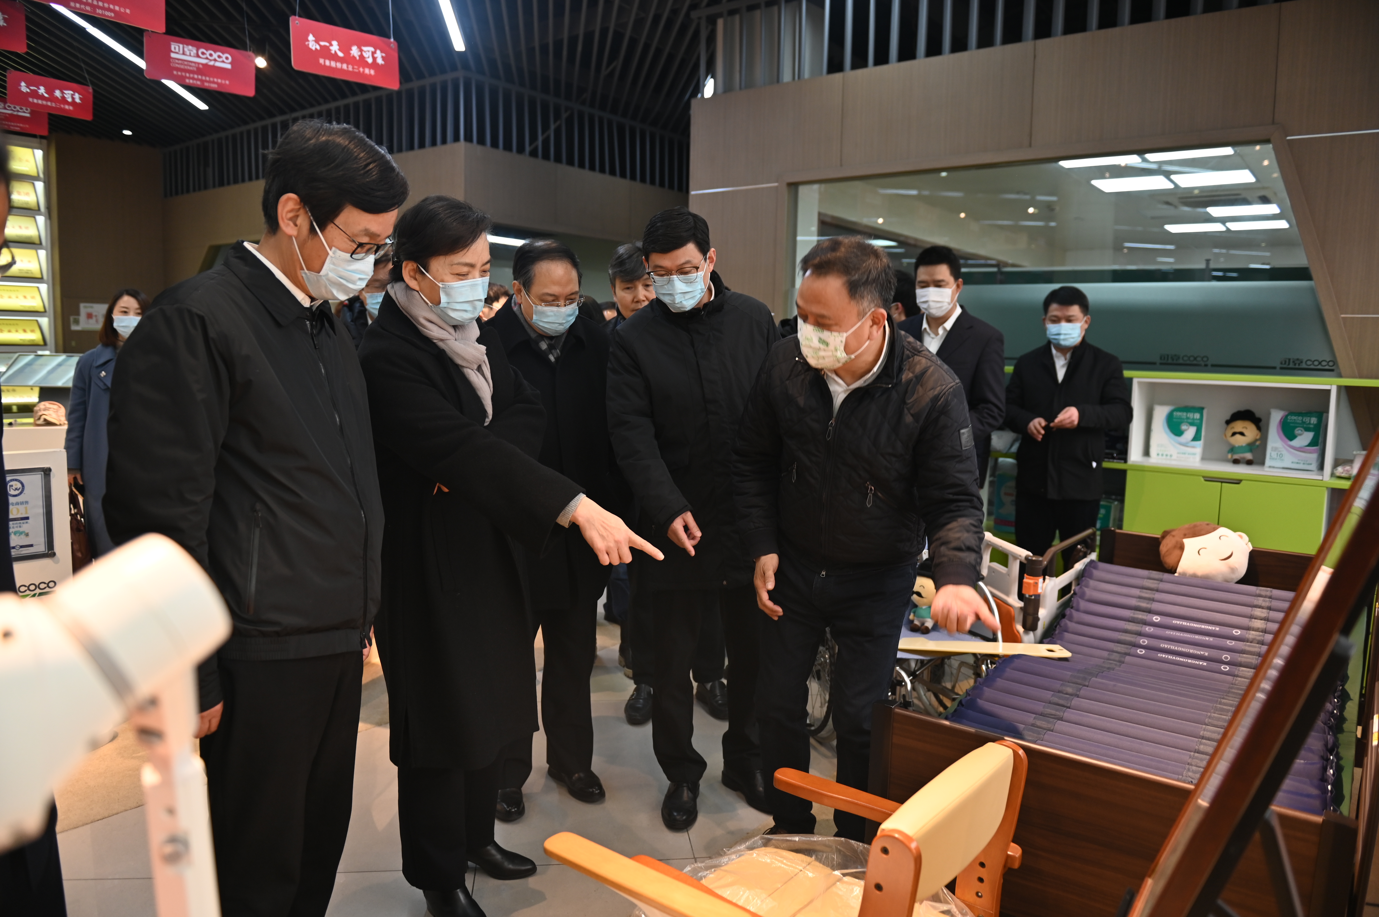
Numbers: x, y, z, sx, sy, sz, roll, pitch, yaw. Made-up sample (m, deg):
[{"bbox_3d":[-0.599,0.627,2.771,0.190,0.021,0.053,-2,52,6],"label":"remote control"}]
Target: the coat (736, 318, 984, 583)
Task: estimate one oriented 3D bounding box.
[{"bbox_3d":[0.395,-0.016,2.140,0.560,0.600,0.390,3,7,24],"label":"coat"}]

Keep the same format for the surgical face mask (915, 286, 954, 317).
[{"bbox_3d":[0.871,-0.554,3.250,0.145,0.110,0.090,5,15,38],"label":"surgical face mask"}]

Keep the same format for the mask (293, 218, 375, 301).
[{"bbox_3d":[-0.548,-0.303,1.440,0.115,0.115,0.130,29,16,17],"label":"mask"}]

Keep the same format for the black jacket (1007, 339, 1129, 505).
[{"bbox_3d":[1.562,-0.154,3.800,0.530,0.660,0.330,4,6,30],"label":"black jacket"}]

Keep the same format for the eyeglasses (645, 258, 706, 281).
[{"bbox_3d":[-0.031,-0.472,2.310,0.140,0.050,0.135,2,27,14],"label":"eyeglasses"}]

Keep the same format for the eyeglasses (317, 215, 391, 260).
[{"bbox_3d":[-0.530,-0.357,1.410,0.130,0.045,0.140,34,12,0],"label":"eyeglasses"}]

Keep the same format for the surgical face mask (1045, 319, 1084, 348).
[{"bbox_3d":[1.531,-0.508,3.740,0.145,0.105,0.090,4,18,30],"label":"surgical face mask"}]

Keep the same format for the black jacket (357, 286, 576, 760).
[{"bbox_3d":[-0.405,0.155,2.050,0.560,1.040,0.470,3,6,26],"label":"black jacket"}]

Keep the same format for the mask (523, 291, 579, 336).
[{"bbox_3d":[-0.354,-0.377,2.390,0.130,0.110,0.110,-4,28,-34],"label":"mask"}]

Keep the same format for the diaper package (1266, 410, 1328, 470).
[{"bbox_3d":[2.608,-0.074,3.950,0.190,0.250,0.100,5,8,37],"label":"diaper package"}]

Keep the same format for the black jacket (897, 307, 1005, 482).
[{"bbox_3d":[0.913,-0.200,3.320,0.480,0.710,0.310,5,7,37],"label":"black jacket"}]

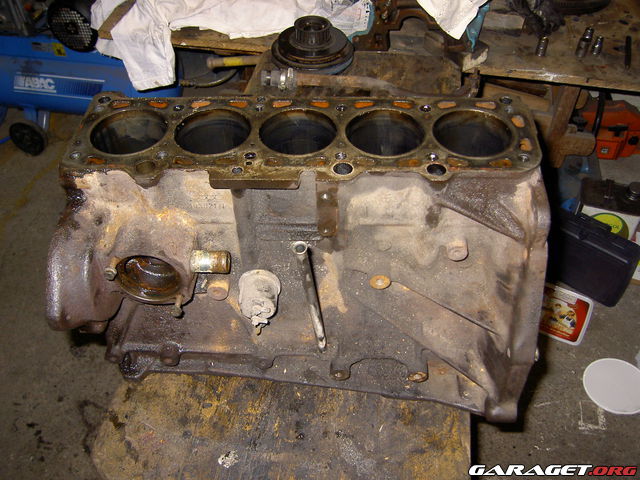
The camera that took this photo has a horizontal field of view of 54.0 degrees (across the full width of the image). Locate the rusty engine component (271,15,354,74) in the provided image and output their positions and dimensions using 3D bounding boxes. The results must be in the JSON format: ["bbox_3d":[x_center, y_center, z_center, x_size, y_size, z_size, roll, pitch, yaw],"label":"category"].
[{"bbox_3d":[-0.014,-0.389,1.220,0.162,0.065,0.162,1,46,3],"label":"rusty engine component"}]

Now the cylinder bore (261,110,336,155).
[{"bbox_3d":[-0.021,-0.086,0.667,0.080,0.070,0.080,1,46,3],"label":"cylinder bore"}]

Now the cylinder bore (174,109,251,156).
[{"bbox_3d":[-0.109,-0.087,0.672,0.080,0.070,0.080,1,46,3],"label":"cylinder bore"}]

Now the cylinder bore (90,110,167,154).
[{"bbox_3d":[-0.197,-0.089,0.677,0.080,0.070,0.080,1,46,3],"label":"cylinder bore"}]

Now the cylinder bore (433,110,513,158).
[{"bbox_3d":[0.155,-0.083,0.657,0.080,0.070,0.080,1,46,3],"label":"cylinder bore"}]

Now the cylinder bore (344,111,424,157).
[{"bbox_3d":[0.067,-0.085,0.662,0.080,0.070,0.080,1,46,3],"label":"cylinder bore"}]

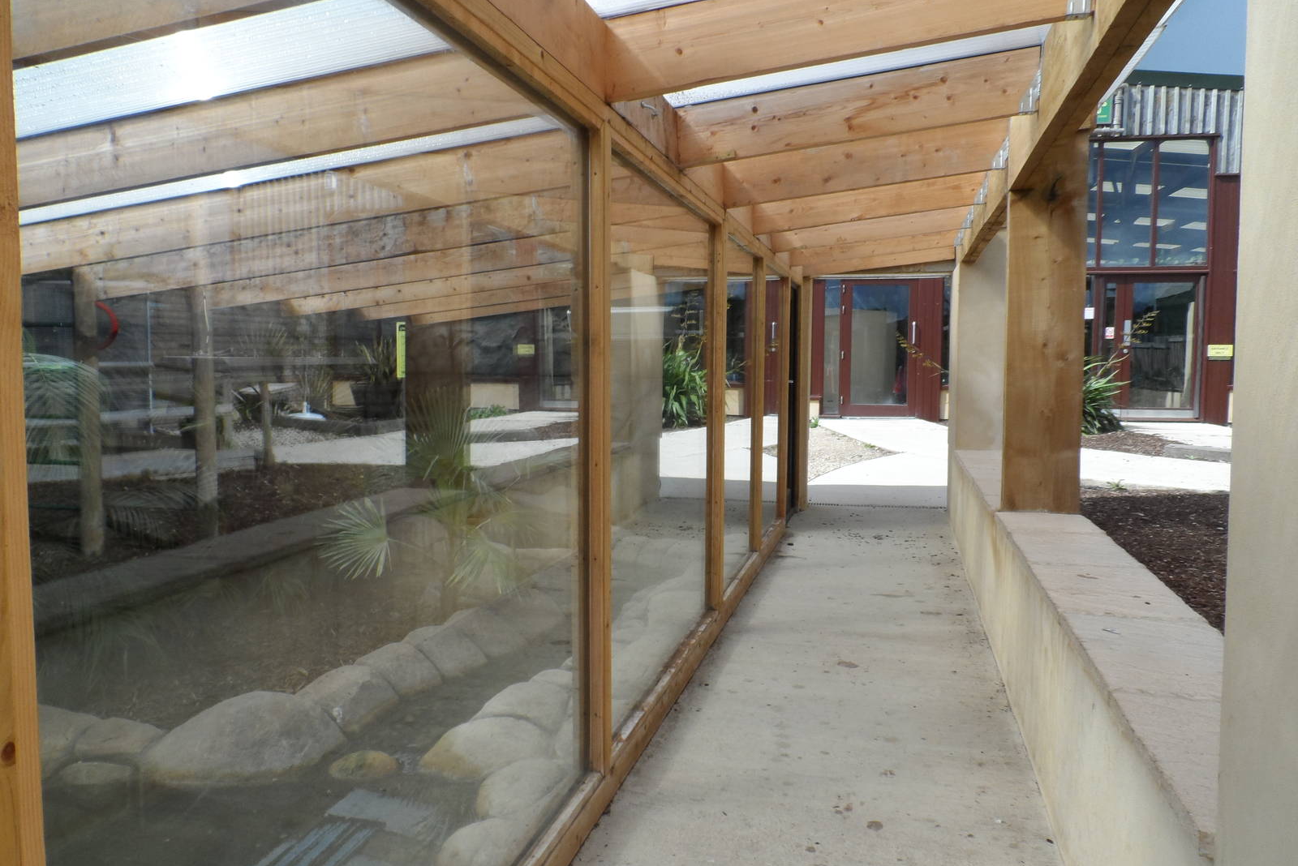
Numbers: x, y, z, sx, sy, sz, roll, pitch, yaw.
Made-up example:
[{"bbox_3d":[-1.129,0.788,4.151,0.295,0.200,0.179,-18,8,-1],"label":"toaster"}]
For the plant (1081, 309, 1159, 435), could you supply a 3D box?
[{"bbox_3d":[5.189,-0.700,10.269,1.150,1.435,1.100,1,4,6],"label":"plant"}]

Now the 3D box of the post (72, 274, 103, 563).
[{"bbox_3d":[-2.275,-0.093,3.658,0.082,1.152,0.082,1,4,16],"label":"post"}]

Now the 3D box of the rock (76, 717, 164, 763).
[{"bbox_3d":[-1.817,1.075,3.086,0.265,0.115,0.170,-2,4,-33],"label":"rock"}]

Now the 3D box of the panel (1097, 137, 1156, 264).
[{"bbox_3d":[7.172,-3.430,13.500,0.725,1.827,0.030,1,4,6],"label":"panel"}]

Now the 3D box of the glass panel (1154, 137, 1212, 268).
[{"bbox_3d":[7.979,-3.417,13.450,0.718,1.820,0.030,1,4,6],"label":"glass panel"}]

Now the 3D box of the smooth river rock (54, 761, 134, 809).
[{"bbox_3d":[-1.809,1.129,2.917,0.225,0.110,0.150,-2,4,-33],"label":"smooth river rock"}]

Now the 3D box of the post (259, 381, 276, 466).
[{"bbox_3d":[-2.651,-0.065,6.242,0.072,0.575,0.072,-1,4,-17],"label":"post"}]

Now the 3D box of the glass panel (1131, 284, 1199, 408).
[{"bbox_3d":[7.512,-1.289,13.150,0.993,1.867,0.050,0,4,3],"label":"glass panel"}]

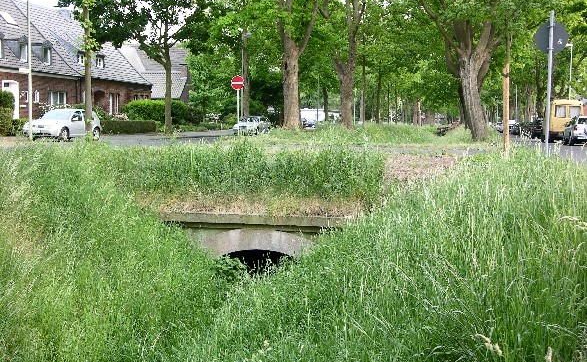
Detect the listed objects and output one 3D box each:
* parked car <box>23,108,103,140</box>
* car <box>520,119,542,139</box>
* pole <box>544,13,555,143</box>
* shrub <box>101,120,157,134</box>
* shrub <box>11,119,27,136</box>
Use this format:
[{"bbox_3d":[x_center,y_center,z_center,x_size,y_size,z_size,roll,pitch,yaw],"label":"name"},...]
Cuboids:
[{"bbox_3d":[-10.710,-2.603,33.100,1.740,1.440,4.170,1,5,12],"label":"parked car"},{"bbox_3d":[17.989,-3.834,52.500,1.760,1.480,4.300,1,5,13],"label":"car"},{"bbox_3d":[4.569,-1.641,12.700,0.070,2.750,0.070,1,5,13],"label":"pole"},{"bbox_3d":[-10.186,-3.356,44.500,0.800,0.820,6.600,1,5,13],"label":"shrub"},{"bbox_3d":[-13.569,-2.654,35.200,0.950,0.820,0.850,1,5,13],"label":"shrub"}]

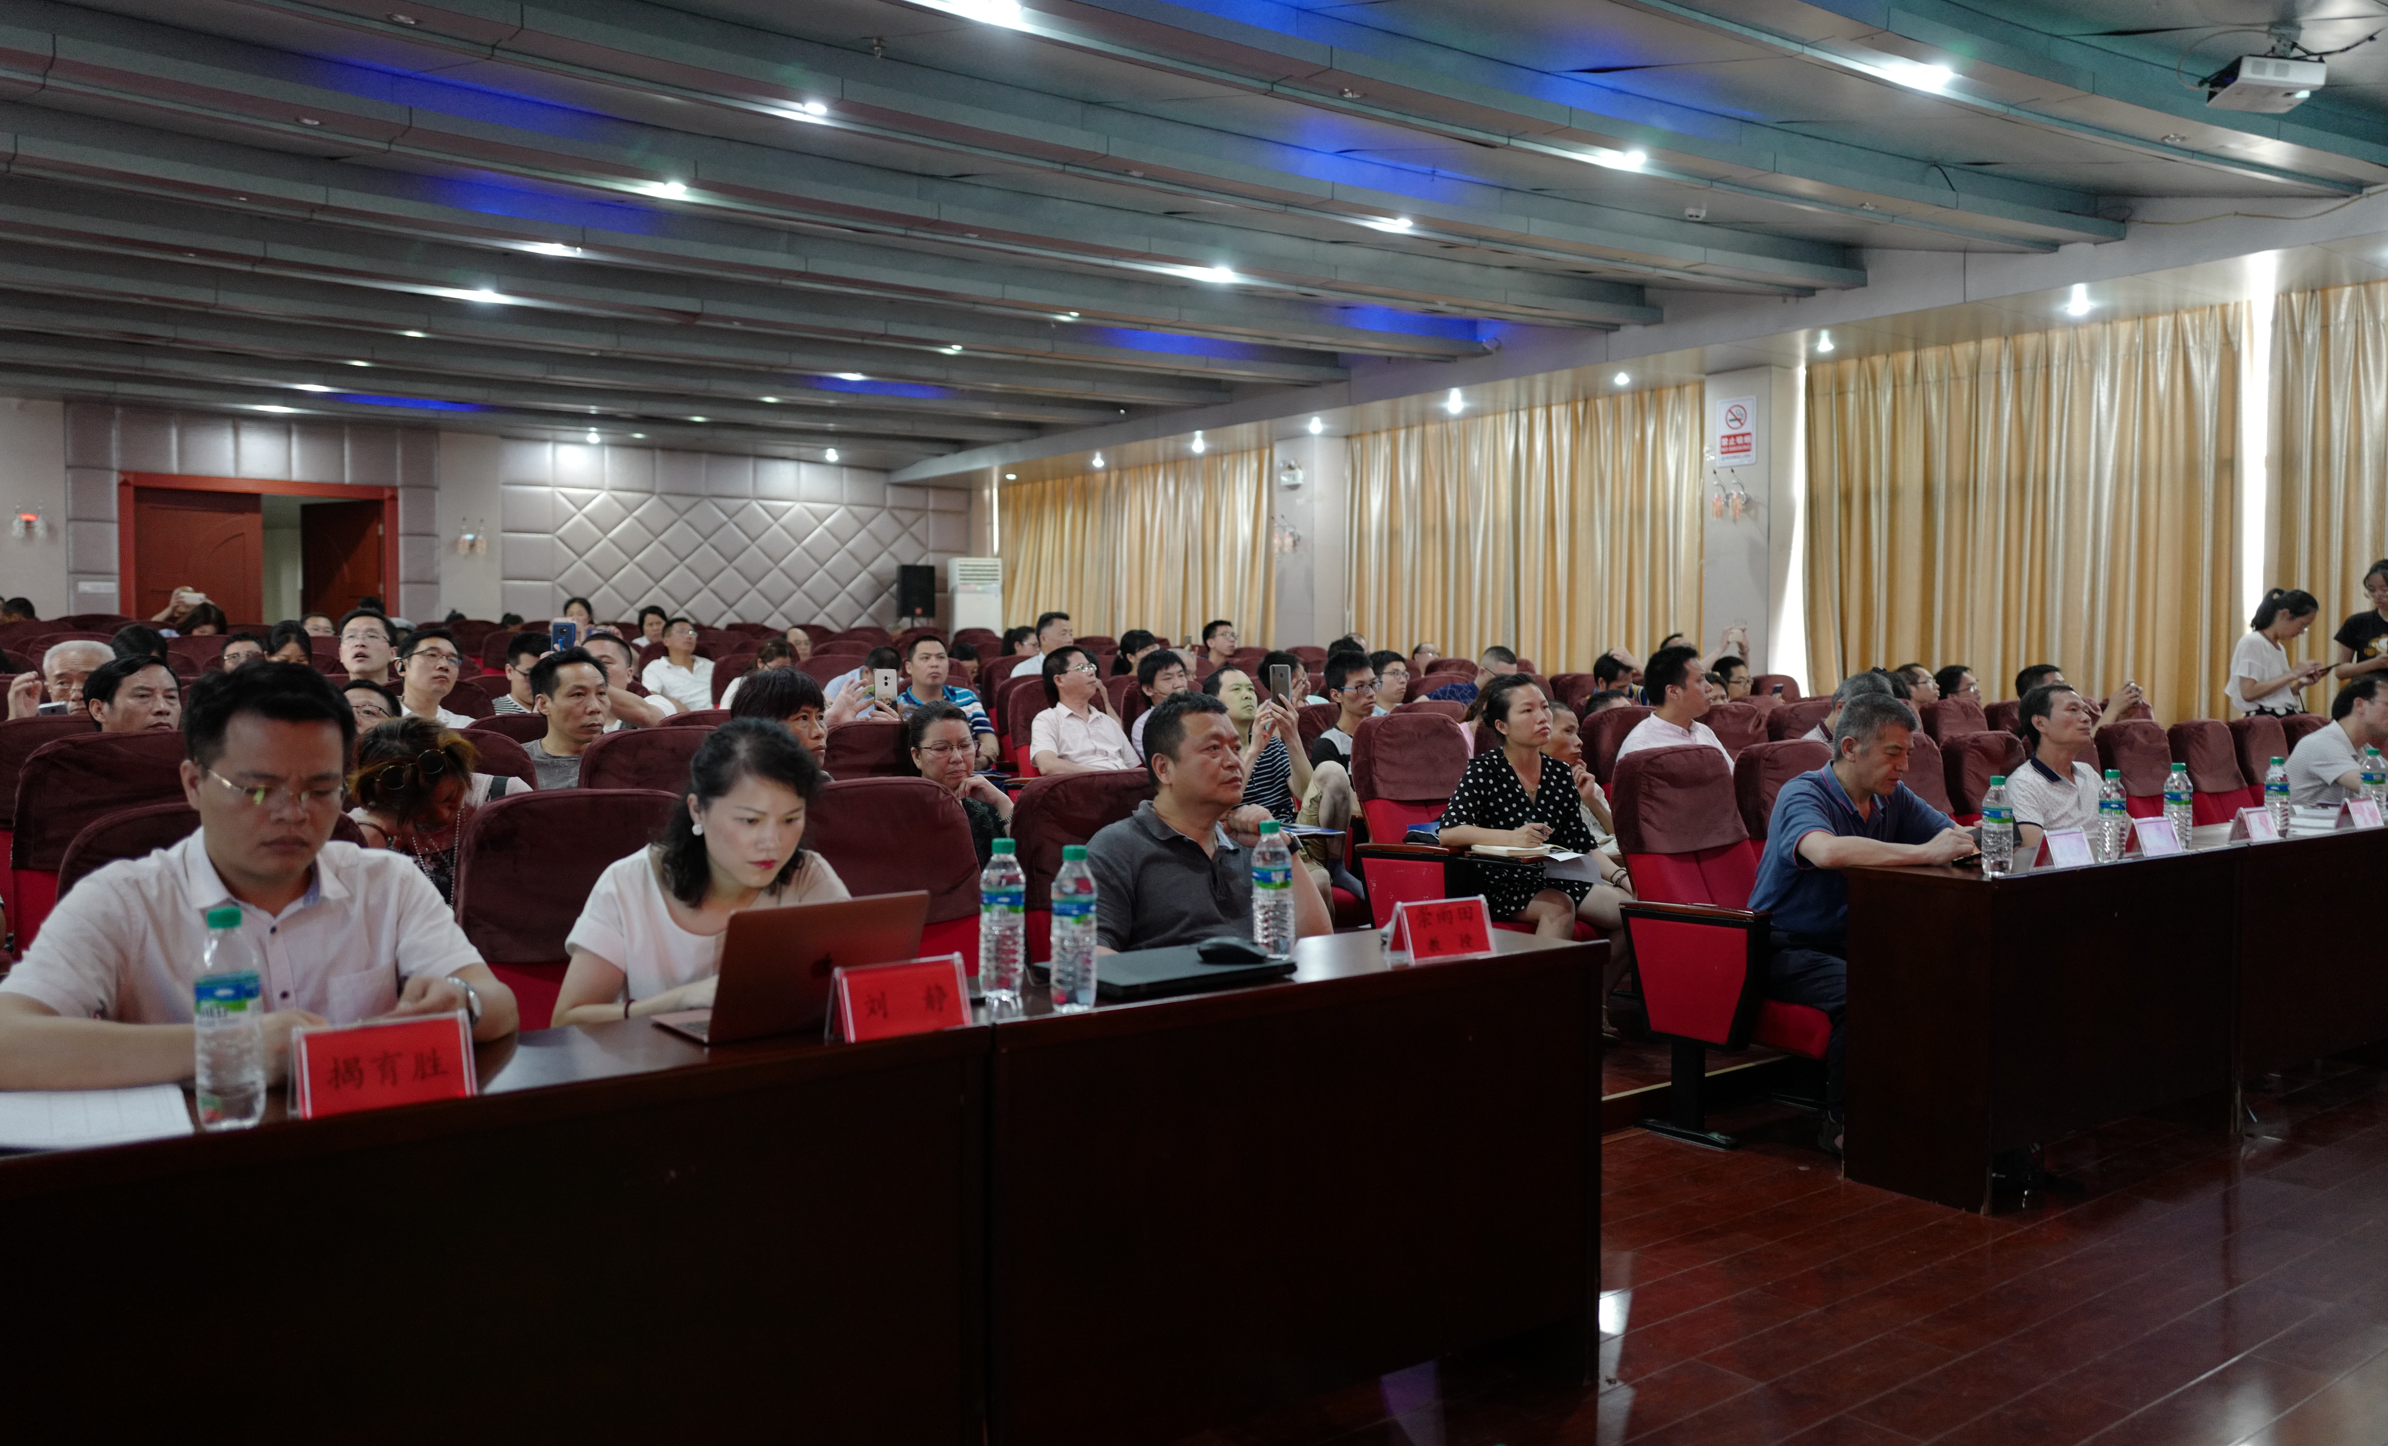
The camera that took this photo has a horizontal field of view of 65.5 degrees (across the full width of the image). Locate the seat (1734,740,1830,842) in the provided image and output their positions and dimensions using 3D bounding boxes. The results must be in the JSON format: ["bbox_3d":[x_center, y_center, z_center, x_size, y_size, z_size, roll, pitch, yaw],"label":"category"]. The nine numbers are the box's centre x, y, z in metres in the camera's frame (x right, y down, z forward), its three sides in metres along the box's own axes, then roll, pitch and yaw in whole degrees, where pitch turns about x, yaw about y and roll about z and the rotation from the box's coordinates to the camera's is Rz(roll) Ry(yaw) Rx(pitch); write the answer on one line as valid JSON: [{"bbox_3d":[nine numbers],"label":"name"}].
[{"bbox_3d":[1.904,0.559,5.314,0.550,1.000,0.660,-1,2,-37],"label":"seat"}]

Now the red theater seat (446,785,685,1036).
[{"bbox_3d":[-0.941,0.637,3.167,0.586,1.020,0.656,-1,2,-39],"label":"red theater seat"}]

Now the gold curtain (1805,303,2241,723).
[{"bbox_3d":[4.728,-0.746,10.856,0.160,3.000,2.700,-1,2,-36],"label":"gold curtain"}]

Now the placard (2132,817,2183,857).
[{"bbox_3d":[2.483,0.294,4.809,0.180,0.091,0.067,-1,2,-34],"label":"placard"}]

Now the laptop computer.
[{"bbox_3d":[-0.538,0.317,2.473,0.281,0.190,0.276,-1,3,-38],"label":"laptop computer"}]

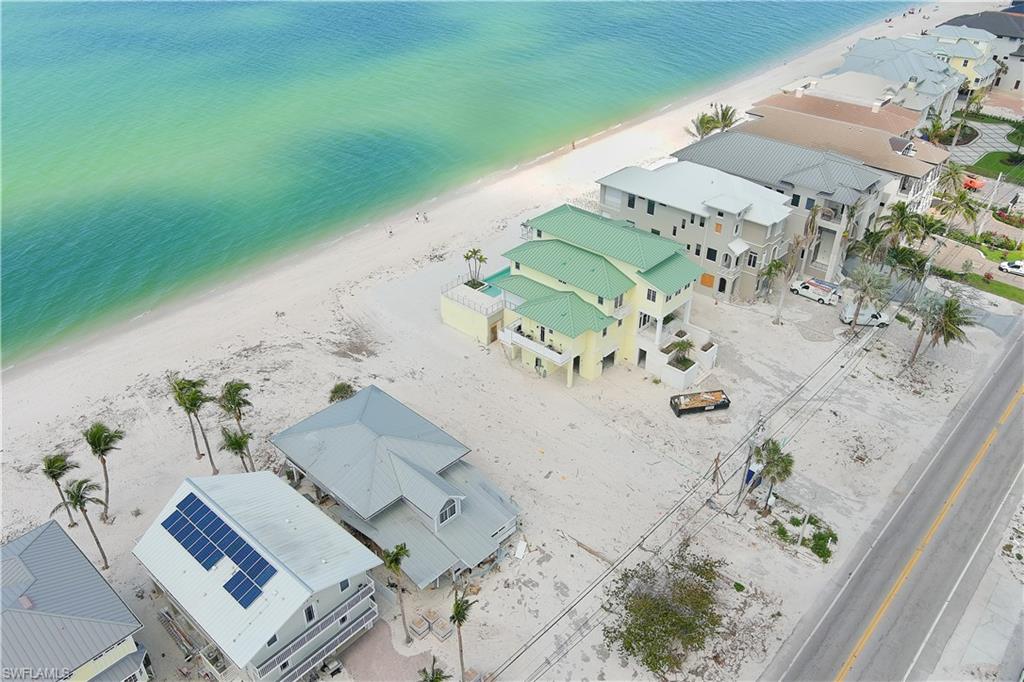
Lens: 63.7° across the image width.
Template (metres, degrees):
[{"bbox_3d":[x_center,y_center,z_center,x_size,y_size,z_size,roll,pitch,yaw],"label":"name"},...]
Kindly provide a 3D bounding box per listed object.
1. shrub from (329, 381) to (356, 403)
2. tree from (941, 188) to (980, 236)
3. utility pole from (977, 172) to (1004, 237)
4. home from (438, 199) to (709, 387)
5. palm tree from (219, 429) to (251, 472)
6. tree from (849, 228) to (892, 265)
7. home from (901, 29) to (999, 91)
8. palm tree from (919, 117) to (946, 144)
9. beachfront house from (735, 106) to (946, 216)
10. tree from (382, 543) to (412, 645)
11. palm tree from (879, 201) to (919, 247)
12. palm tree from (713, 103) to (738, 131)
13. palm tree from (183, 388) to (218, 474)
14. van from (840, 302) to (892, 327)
[{"bbox_3d":[-19.451,6.093,94.797,3.200,2.300,3.100,25,41,34],"label":"shrub"},{"bbox_3d":[68.057,-19.735,127.053,6.000,7.300,6.000,0,33,0],"label":"tree"},{"bbox_3d":[72.005,-20.460,124.586,0.450,10.700,0.450,26,42,35],"label":"utility pole"},{"bbox_3d":[8.668,-6.306,100.648,31.700,14.300,18.500,26,42,35],"label":"home"},{"bbox_3d":[-27.180,11.900,84.450,3.400,6.870,3.400,-2,32,0],"label":"palm tree"},{"bbox_3d":[53.040,-13.210,121.170,6.000,6.400,6.000,-2,32,0],"label":"tree"},{"bbox_3d":[108.720,-71.220,205.580,21.000,12.000,17.000,26,41,36],"label":"home"},{"bbox_3d":[80.187,-39.434,157.515,5.200,6.300,5.200,26,42,35],"label":"palm tree"},{"bbox_3d":[53.610,-29.580,140.210,35.000,13.800,14.800,26,41,36],"label":"beachfront house"},{"bbox_3d":[-8.296,19.354,62.409,2.400,11.000,2.400,0,33,0],"label":"tree"},{"bbox_3d":[55.621,-15.407,119.583,6.000,8.000,6.000,26,42,35],"label":"palm tree"},{"bbox_3d":[39.486,-38.602,153.968,5.300,9.500,5.300,26,42,35],"label":"palm tree"},{"bbox_3d":[-31.740,9.520,84.950,3.900,10.570,3.900,-2,32,0],"label":"palm tree"},{"bbox_3d":[45.481,-3.264,106.107,5.700,2.100,2.000,6,33,9],"label":"van"}]

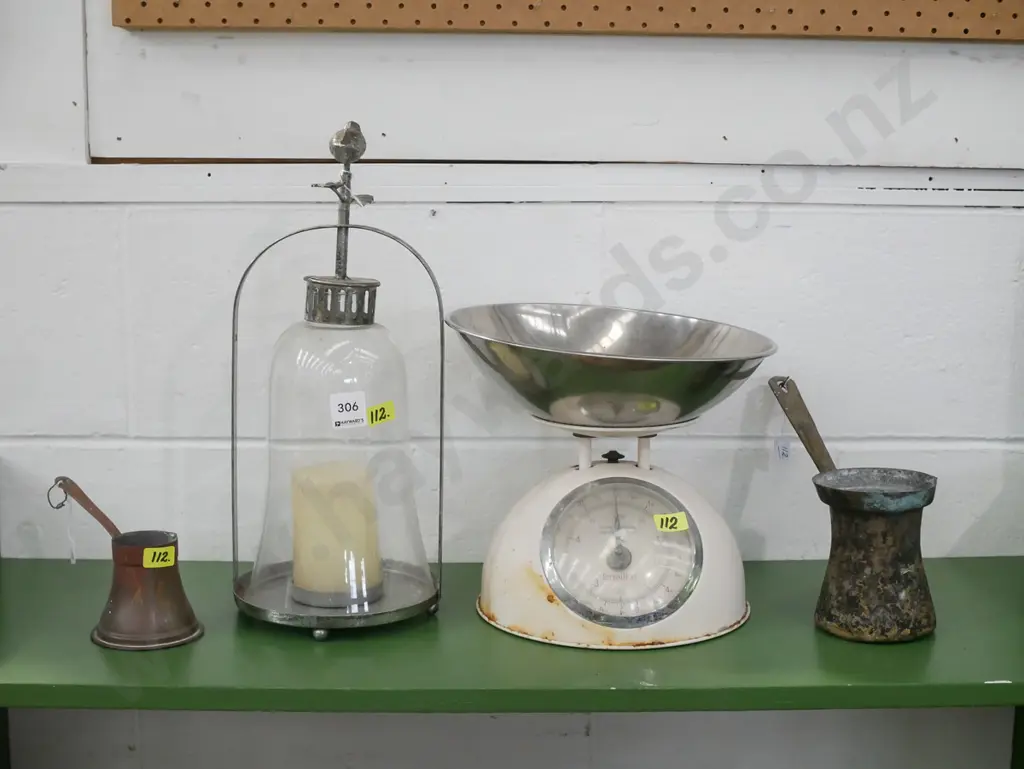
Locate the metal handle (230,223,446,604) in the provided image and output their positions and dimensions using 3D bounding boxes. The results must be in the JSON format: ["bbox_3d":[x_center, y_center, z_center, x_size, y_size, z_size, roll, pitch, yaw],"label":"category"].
[{"bbox_3d":[-0.129,0.024,1.102,0.161,0.288,0.013,2,10,3],"label":"metal handle"}]

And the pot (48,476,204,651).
[{"bbox_3d":[-0.286,0.128,1.082,0.124,0.113,0.086,3,10,13],"label":"pot"}]

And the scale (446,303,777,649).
[{"bbox_3d":[0.077,0.062,1.148,0.255,0.232,0.255,1,10,-1],"label":"scale"}]

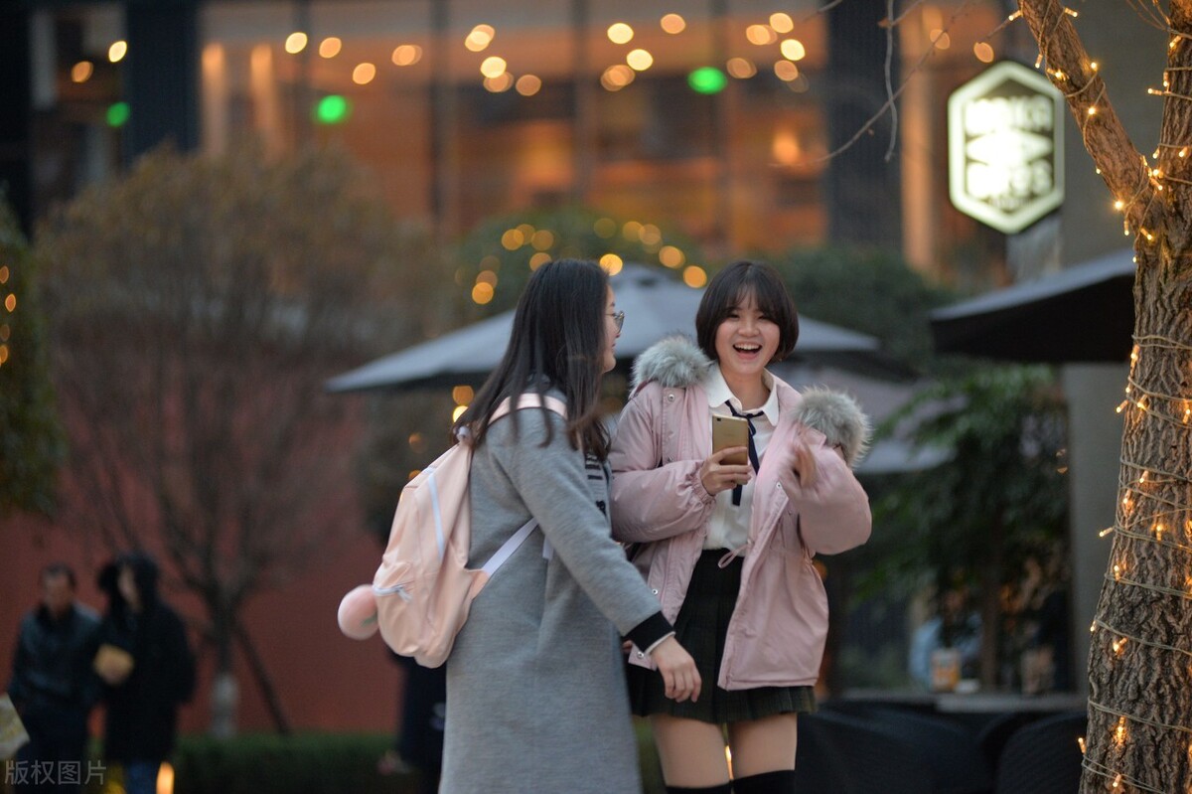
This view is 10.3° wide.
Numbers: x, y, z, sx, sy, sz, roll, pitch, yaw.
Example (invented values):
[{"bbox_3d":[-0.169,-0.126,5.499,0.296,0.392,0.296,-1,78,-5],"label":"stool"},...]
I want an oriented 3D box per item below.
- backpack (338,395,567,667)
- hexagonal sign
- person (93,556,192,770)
[{"bbox_3d":[-0.303,0.274,13.400,0.370,0.530,0.300,5,-3,-13],"label":"backpack"},{"bbox_3d":[1.512,-0.919,24.400,0.425,0.640,0.120,0,-3,-2],"label":"hexagonal sign"},{"bbox_3d":[-2.178,1.580,32.000,0.500,1.660,0.360,-2,-3,27],"label":"person"}]

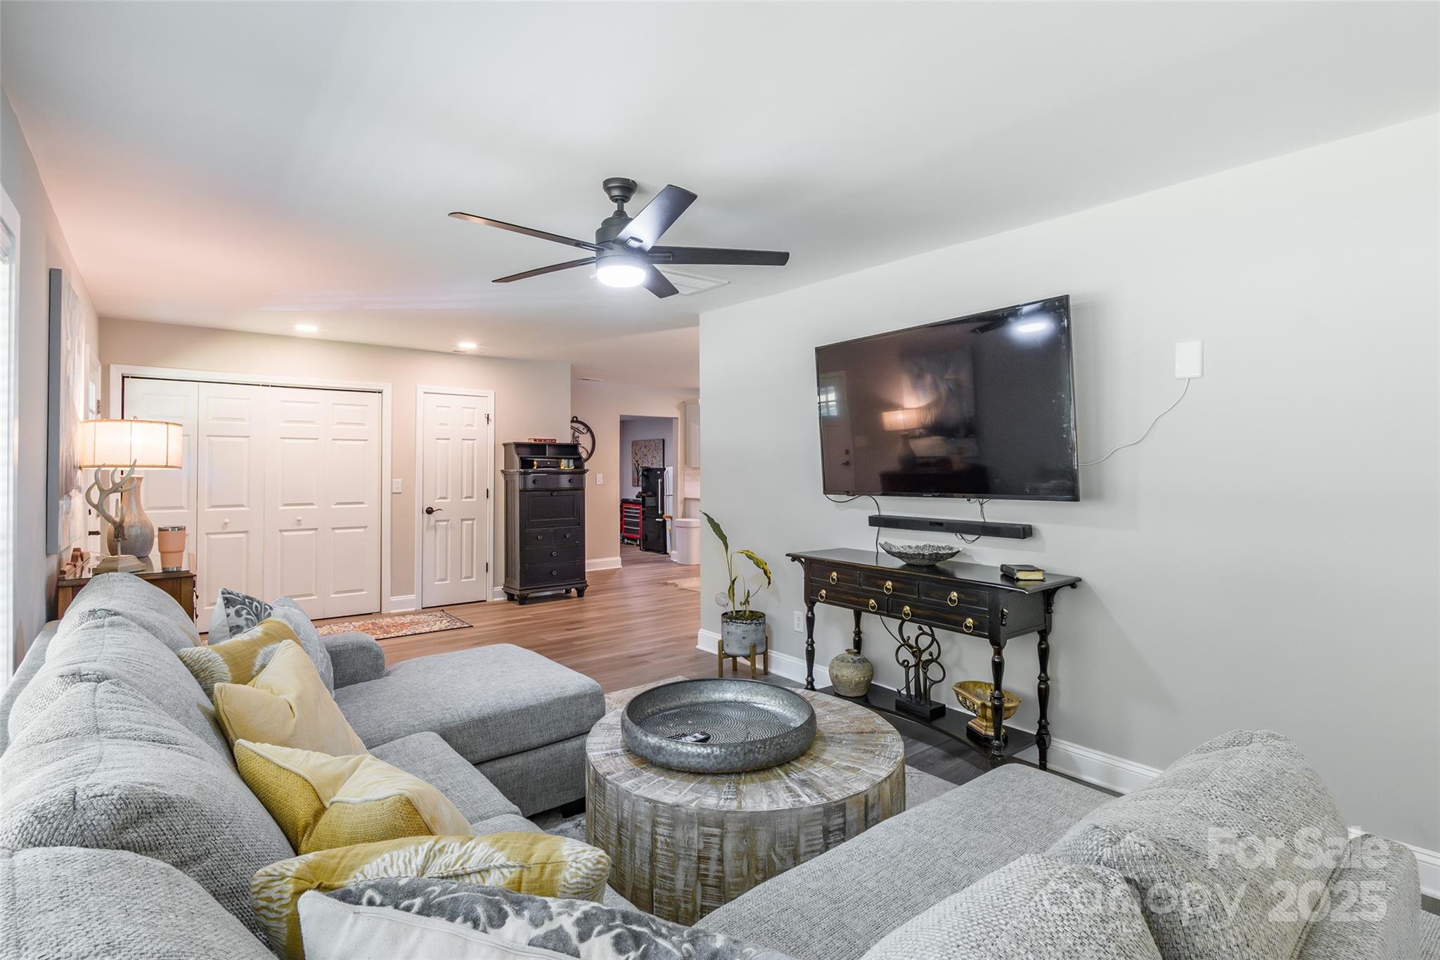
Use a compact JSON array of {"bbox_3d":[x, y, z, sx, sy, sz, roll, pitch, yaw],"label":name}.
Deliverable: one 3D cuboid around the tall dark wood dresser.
[{"bbox_3d":[-1.822,0.433,6.715,0.755,1.600,0.480,-1,1,-36],"label":"tall dark wood dresser"}]

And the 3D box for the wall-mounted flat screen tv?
[{"bbox_3d":[1.070,-0.347,3.279,0.070,0.873,1.427,-8,5,-39],"label":"wall-mounted flat screen tv"}]

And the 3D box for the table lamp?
[{"bbox_3d":[-2.635,0.074,2.872,0.350,0.692,0.360,-1,2,-41],"label":"table lamp"}]

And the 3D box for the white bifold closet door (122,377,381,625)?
[{"bbox_3d":[-3.965,0.227,5.543,1.812,2.042,0.045,-1,1,-36],"label":"white bifold closet door"}]

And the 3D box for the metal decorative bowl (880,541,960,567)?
[{"bbox_3d":[1.003,0.364,3.214,0.361,0.115,0.380,0,1,0],"label":"metal decorative bowl"}]

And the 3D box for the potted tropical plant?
[{"bbox_3d":[0.103,0.746,4.207,0.460,1.080,0.400,0,1,0],"label":"potted tropical plant"}]

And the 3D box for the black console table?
[{"bbox_3d":[0.973,0.866,3.146,0.475,0.886,1.291,-1,2,-41],"label":"black console table"}]

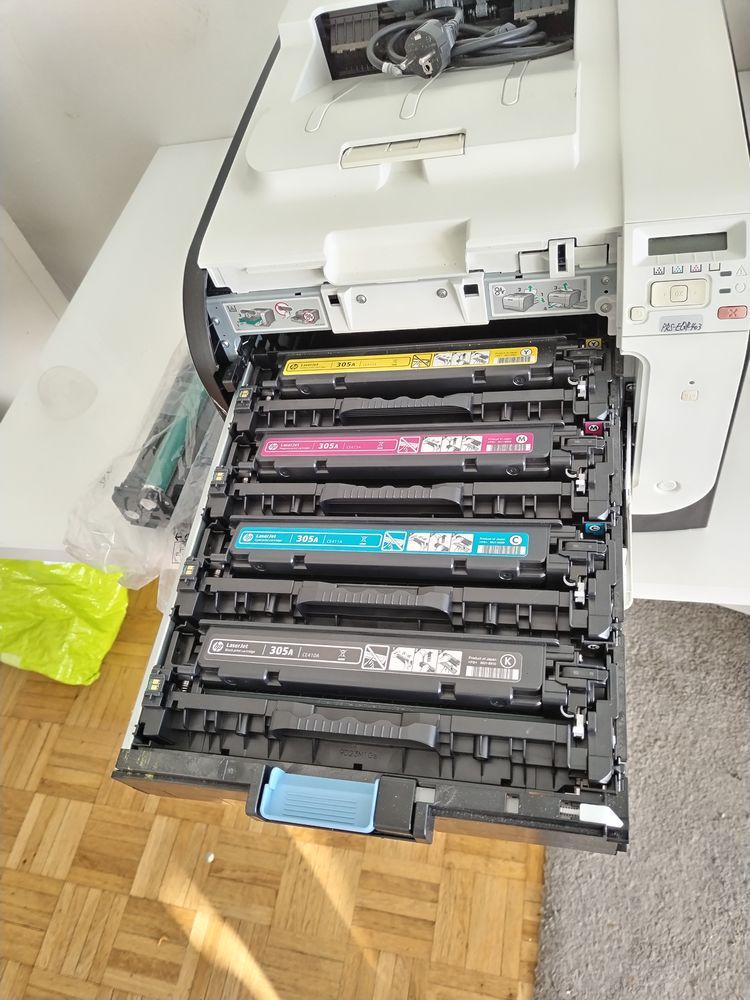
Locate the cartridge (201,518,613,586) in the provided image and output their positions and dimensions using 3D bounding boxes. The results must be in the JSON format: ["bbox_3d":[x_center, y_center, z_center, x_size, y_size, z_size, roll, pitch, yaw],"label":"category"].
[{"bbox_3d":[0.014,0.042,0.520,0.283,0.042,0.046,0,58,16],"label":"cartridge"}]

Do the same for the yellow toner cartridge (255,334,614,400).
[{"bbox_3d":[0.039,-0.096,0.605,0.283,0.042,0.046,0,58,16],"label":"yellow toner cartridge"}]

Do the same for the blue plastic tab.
[{"bbox_3d":[-0.030,0.177,0.445,0.068,0.018,0.030,0,58,16],"label":"blue plastic tab"}]

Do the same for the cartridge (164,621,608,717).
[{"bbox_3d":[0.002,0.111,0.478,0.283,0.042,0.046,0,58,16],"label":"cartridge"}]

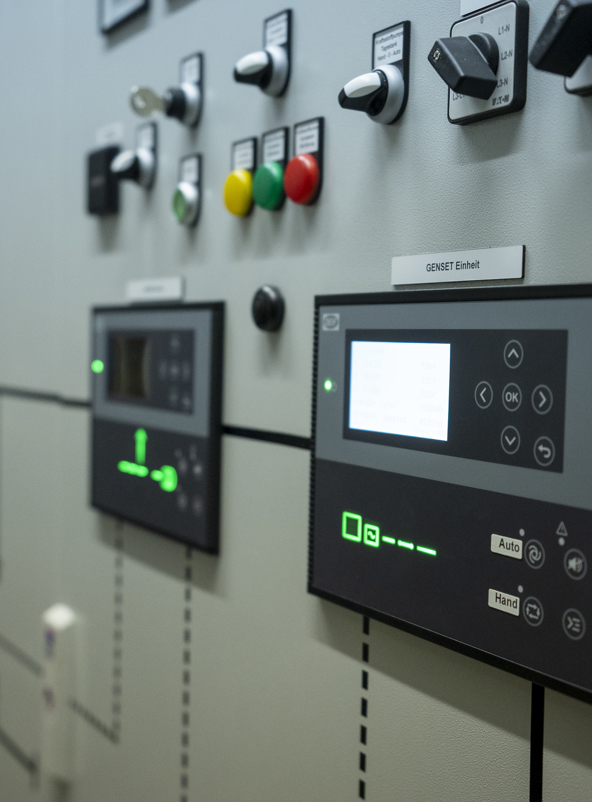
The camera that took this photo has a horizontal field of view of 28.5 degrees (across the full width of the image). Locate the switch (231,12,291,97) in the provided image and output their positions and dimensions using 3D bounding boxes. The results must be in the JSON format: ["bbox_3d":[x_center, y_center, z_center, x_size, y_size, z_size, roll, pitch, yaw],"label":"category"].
[{"bbox_3d":[-0.023,-0.213,0.718,0.029,0.051,0.030,-1,4,-30],"label":"switch"}]

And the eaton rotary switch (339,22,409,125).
[{"bbox_3d":[0.037,-0.166,0.594,0.031,0.050,0.030,-1,4,-31],"label":"eaton rotary switch"}]

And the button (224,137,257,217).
[{"bbox_3d":[-0.038,-0.145,0.763,0.012,0.050,0.030,-1,4,-30],"label":"button"}]

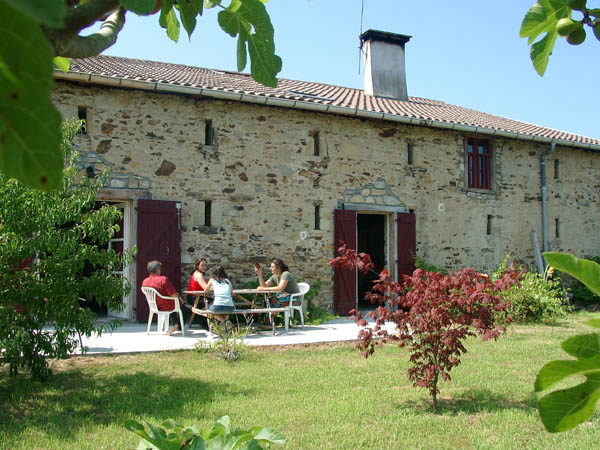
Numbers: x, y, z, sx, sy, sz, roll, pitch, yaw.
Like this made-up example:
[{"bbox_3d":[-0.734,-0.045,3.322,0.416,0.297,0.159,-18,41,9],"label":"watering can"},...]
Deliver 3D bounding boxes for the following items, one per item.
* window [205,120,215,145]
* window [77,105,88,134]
[{"bbox_3d":[-1.943,-1.981,12.643,0.189,0.543,0.100,2,-5,-26],"label":"window"},{"bbox_3d":[-4.013,-1.928,10.891,0.181,0.500,0.120,2,-5,-26],"label":"window"}]

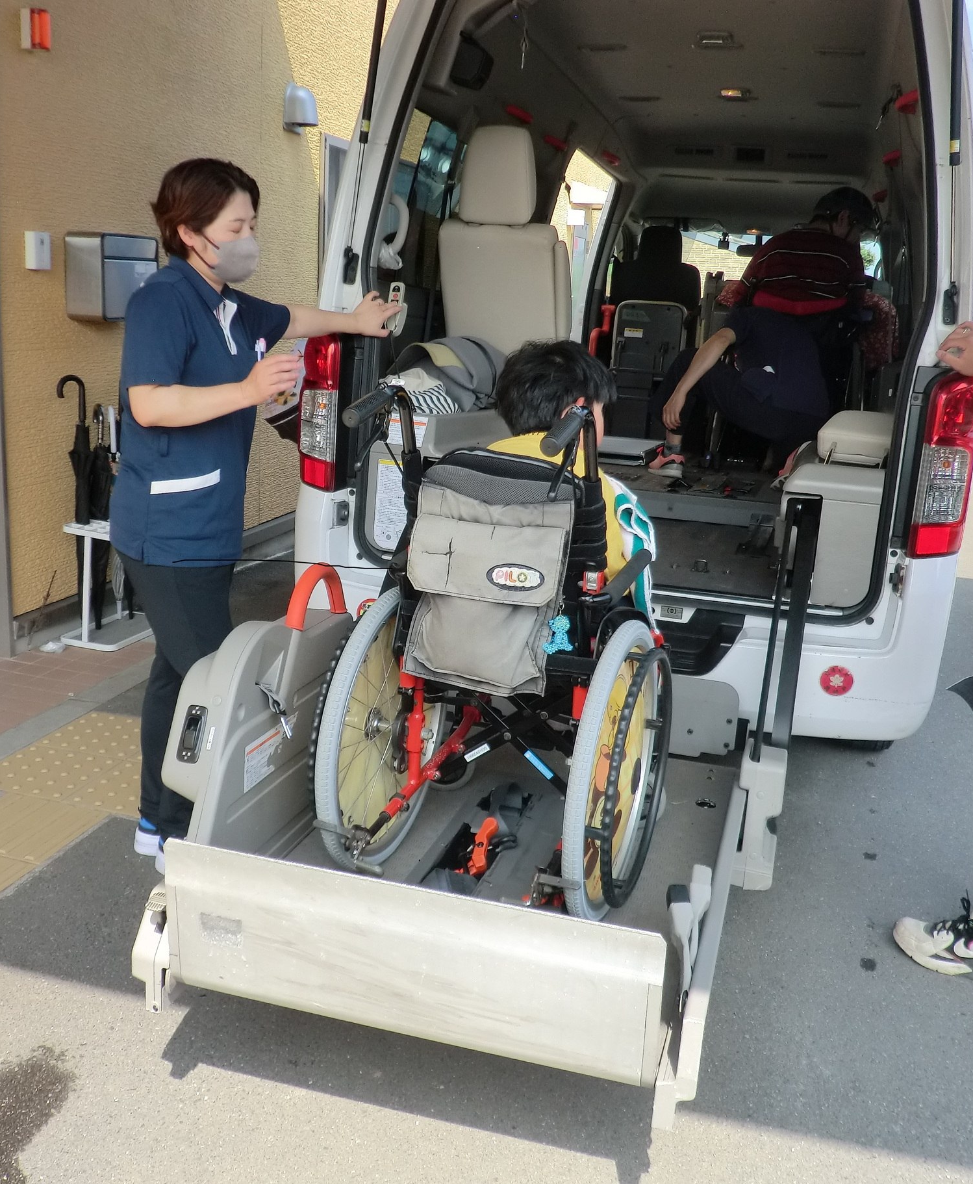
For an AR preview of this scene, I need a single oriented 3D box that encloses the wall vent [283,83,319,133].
[{"bbox_3d":[-1.004,-2.644,6.482,0.140,0.230,0.190,5,12,12],"label":"wall vent"}]

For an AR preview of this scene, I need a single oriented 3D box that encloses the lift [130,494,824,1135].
[{"bbox_3d":[0.085,0.248,2.452,1.020,0.800,1.400,6,12,17],"label":"lift"}]

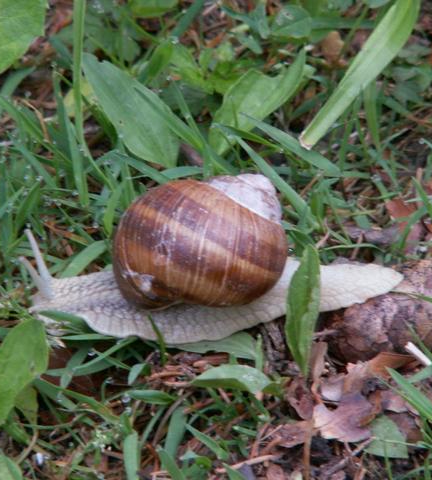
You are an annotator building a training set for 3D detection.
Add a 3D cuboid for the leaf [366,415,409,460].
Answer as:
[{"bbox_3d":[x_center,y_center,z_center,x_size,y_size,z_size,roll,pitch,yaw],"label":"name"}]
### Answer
[{"bbox_3d":[0.040,0.047,1.124,0.009,0.002,0.011,-15,58,-9],"label":"leaf"}]

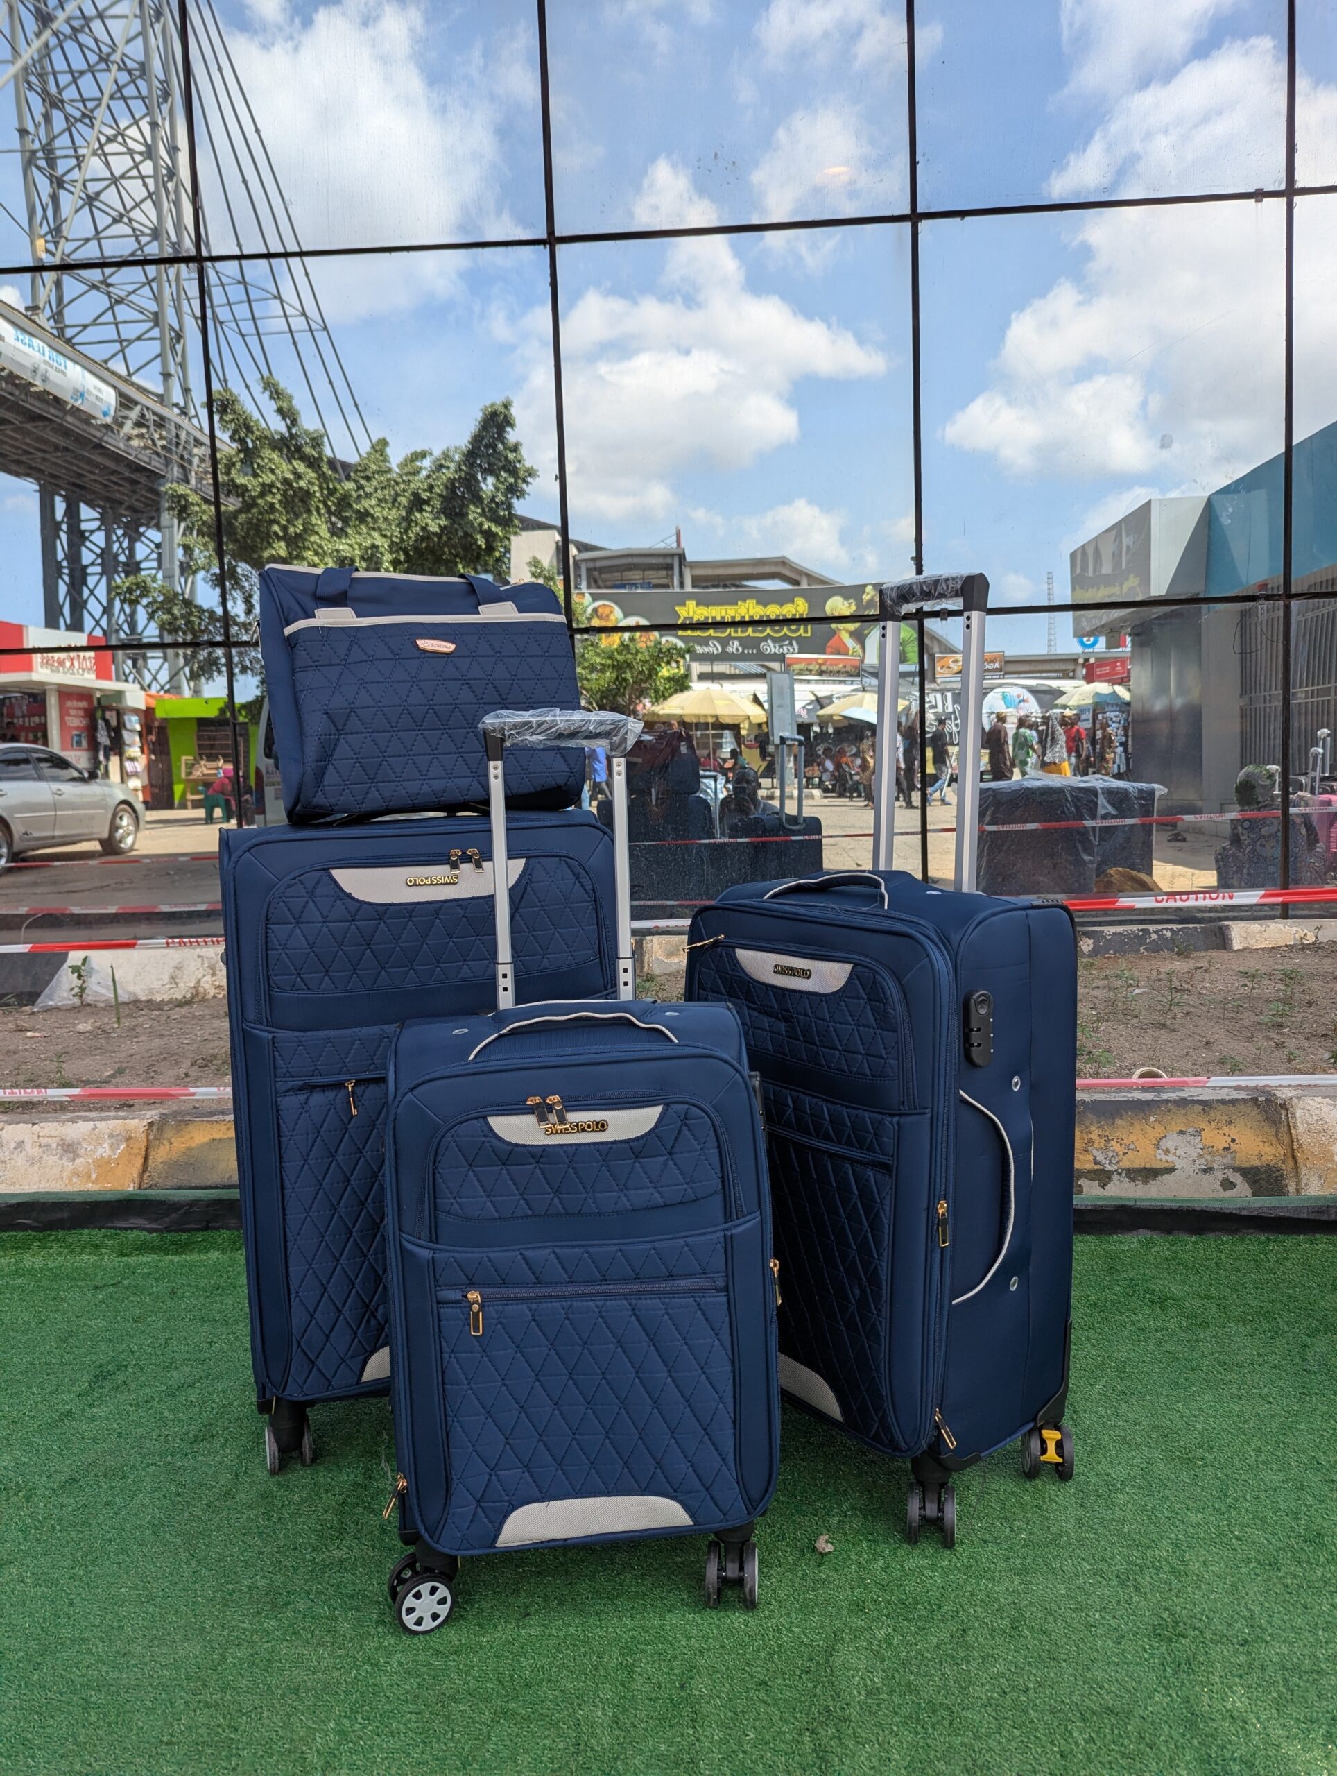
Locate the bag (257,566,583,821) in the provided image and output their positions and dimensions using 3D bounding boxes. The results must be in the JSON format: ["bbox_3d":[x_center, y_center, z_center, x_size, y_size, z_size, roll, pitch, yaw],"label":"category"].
[{"bbox_3d":[-0.312,-0.240,1.566,0.385,0.310,0.210,-3,5,-14],"label":"bag"}]

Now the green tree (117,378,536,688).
[{"bbox_3d":[-6.102,-5.087,22.000,7.500,8.100,6.500,-3,5,-15],"label":"green tree"}]

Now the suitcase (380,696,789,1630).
[{"bbox_3d":[-0.091,0.272,1.256,0.365,0.900,0.215,-3,5,-6],"label":"suitcase"}]

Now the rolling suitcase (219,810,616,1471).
[{"bbox_3d":[-0.298,0.303,1.615,0.455,0.790,0.295,-3,5,-10],"label":"rolling suitcase"}]

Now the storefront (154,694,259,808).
[{"bbox_3d":[-10.508,-3.040,28.000,2.600,2.500,2.200,-4,5,-18],"label":"storefront"}]

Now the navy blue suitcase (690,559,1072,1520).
[{"bbox_3d":[0.239,0.163,1.472,0.255,1.055,0.410,-6,6,-40],"label":"navy blue suitcase"}]

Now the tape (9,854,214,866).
[{"bbox_3d":[-2.414,-0.123,5.350,1.000,0.050,0.020,-2,5,-3],"label":"tape"}]

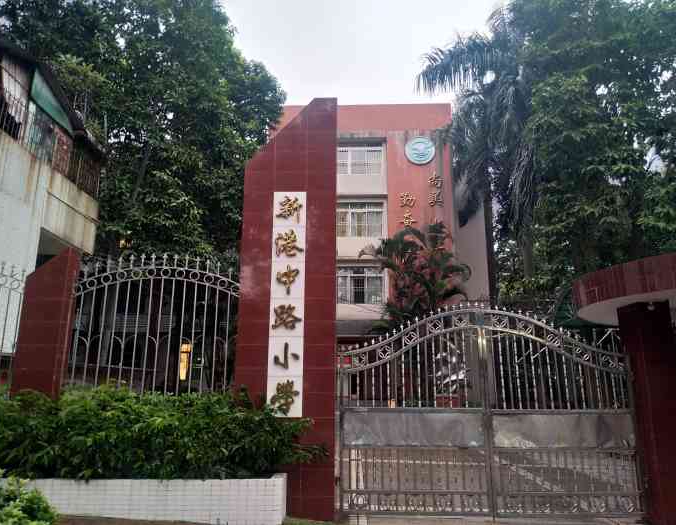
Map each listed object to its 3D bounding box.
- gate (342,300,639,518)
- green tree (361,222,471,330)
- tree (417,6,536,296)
[{"bbox_3d":[1.900,1.896,6.999,3.850,2.700,0.130,-1,-14,3],"label":"gate"},{"bbox_3d":[2.824,2.307,17.986,3.600,7.200,3.400,0,-14,0],"label":"green tree"},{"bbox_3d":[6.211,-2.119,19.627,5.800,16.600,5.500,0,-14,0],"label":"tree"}]

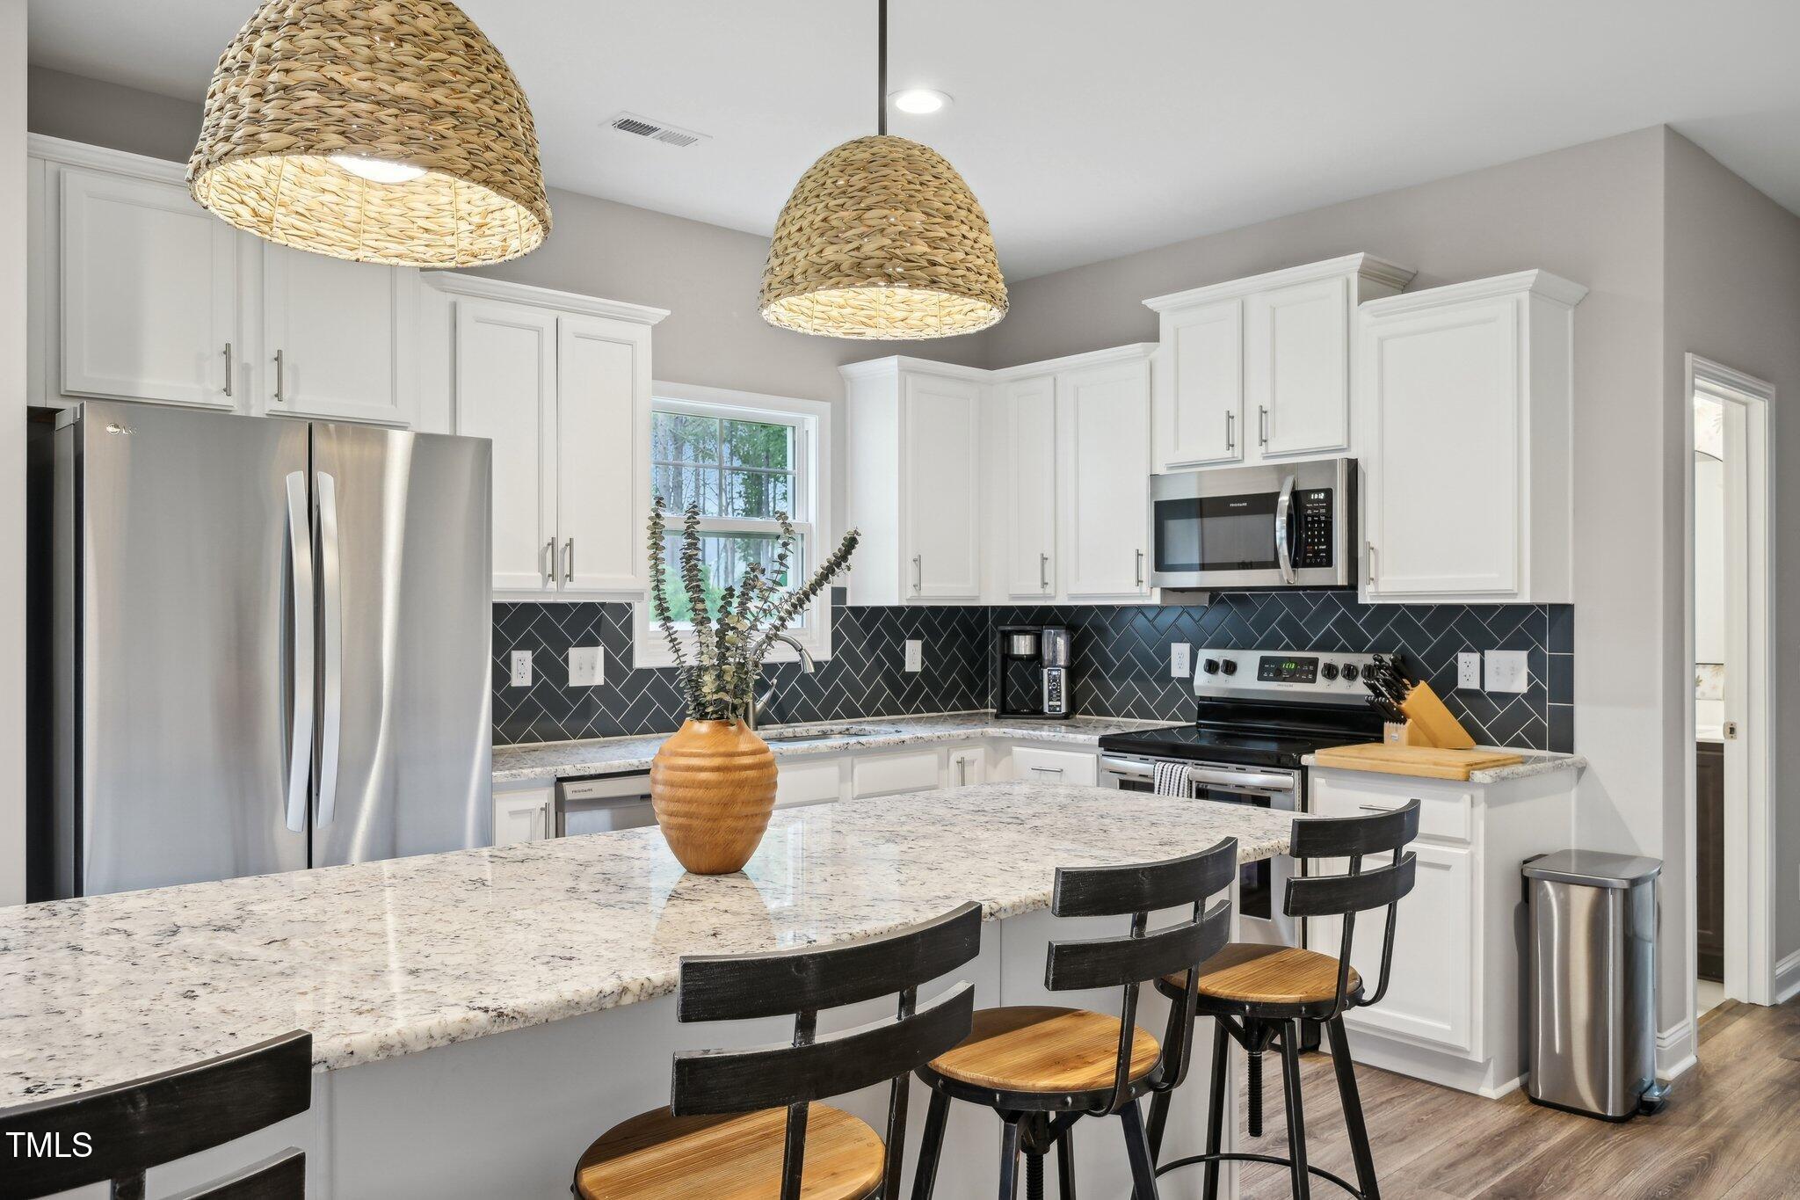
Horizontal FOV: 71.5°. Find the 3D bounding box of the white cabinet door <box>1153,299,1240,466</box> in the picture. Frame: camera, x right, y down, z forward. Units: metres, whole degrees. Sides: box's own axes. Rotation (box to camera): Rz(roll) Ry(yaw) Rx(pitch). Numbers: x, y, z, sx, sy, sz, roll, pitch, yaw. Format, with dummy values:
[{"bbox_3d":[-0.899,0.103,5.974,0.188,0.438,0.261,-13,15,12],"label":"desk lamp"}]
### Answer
[{"bbox_3d":[1.070,-0.751,4.411,0.028,0.553,0.318,0,-1,-42],"label":"white cabinet door"}]

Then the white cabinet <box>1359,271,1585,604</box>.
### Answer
[{"bbox_3d":[1.761,-0.466,3.889,0.360,0.955,0.582,1,-1,-42],"label":"white cabinet"}]

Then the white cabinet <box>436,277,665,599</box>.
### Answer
[{"bbox_3d":[-1.177,-0.474,4.008,0.798,0.955,0.360,1,-1,-42],"label":"white cabinet"}]

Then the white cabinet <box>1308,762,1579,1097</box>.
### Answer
[{"bbox_3d":[1.649,0.943,3.818,0.631,0.885,0.525,0,0,-43],"label":"white cabinet"}]

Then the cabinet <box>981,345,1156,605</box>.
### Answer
[{"bbox_3d":[0.757,-0.456,4.981,0.361,0.953,0.860,0,0,-43],"label":"cabinet"}]

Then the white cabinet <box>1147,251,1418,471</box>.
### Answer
[{"bbox_3d":[1.314,-0.774,4.390,0.360,0.643,0.858,1,-1,-42],"label":"white cabinet"}]

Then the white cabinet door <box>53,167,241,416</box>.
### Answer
[{"bbox_3d":[-1.881,-0.764,3.142,0.380,0.543,0.028,0,-1,-42],"label":"white cabinet door"}]

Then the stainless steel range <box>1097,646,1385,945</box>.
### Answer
[{"bbox_3d":[1.176,0.788,4.253,0.700,1.200,0.759,0,0,-43],"label":"stainless steel range"}]

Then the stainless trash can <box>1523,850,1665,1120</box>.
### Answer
[{"bbox_3d":[1.933,1.058,3.467,0.300,0.650,0.275,0,0,-43],"label":"stainless trash can"}]

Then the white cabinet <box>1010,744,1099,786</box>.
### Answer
[{"bbox_3d":[0.787,0.951,4.730,0.640,0.880,0.435,0,0,-43],"label":"white cabinet"}]

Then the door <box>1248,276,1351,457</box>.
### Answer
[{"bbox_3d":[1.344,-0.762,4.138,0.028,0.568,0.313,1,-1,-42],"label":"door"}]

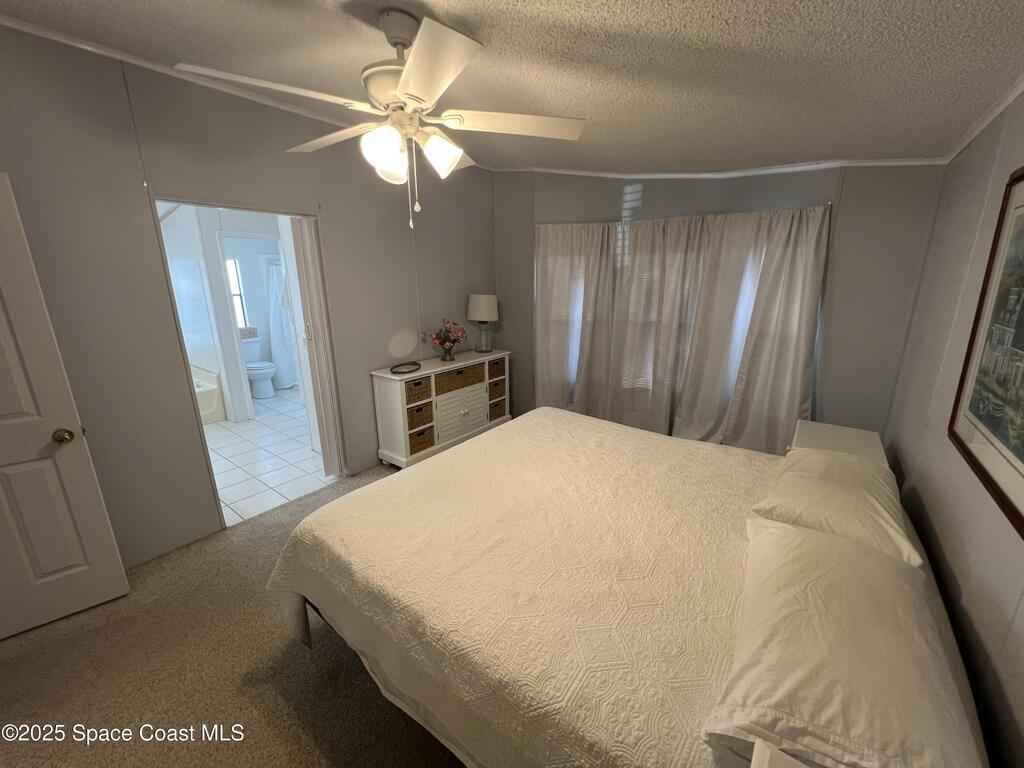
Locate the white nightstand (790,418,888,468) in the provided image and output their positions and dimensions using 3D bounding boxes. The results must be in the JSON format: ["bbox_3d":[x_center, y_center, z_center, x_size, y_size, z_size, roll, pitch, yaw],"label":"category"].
[{"bbox_3d":[1.977,0.638,2.404,0.420,0.600,0.600,10,18,38],"label":"white nightstand"}]

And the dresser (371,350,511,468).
[{"bbox_3d":[-0.619,0.181,3.978,0.390,0.816,1.567,9,17,35],"label":"dresser"}]

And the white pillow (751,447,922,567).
[{"bbox_3d":[1.428,0.429,1.713,0.500,0.180,0.820,10,18,38],"label":"white pillow"}]

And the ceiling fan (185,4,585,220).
[{"bbox_3d":[-0.391,-0.955,1.424,1.280,0.700,1.280,-13,18,-40],"label":"ceiling fan"}]

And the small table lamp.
[{"bbox_3d":[-0.334,-0.670,4.310,0.345,0.630,0.345,-1,14,0],"label":"small table lamp"}]

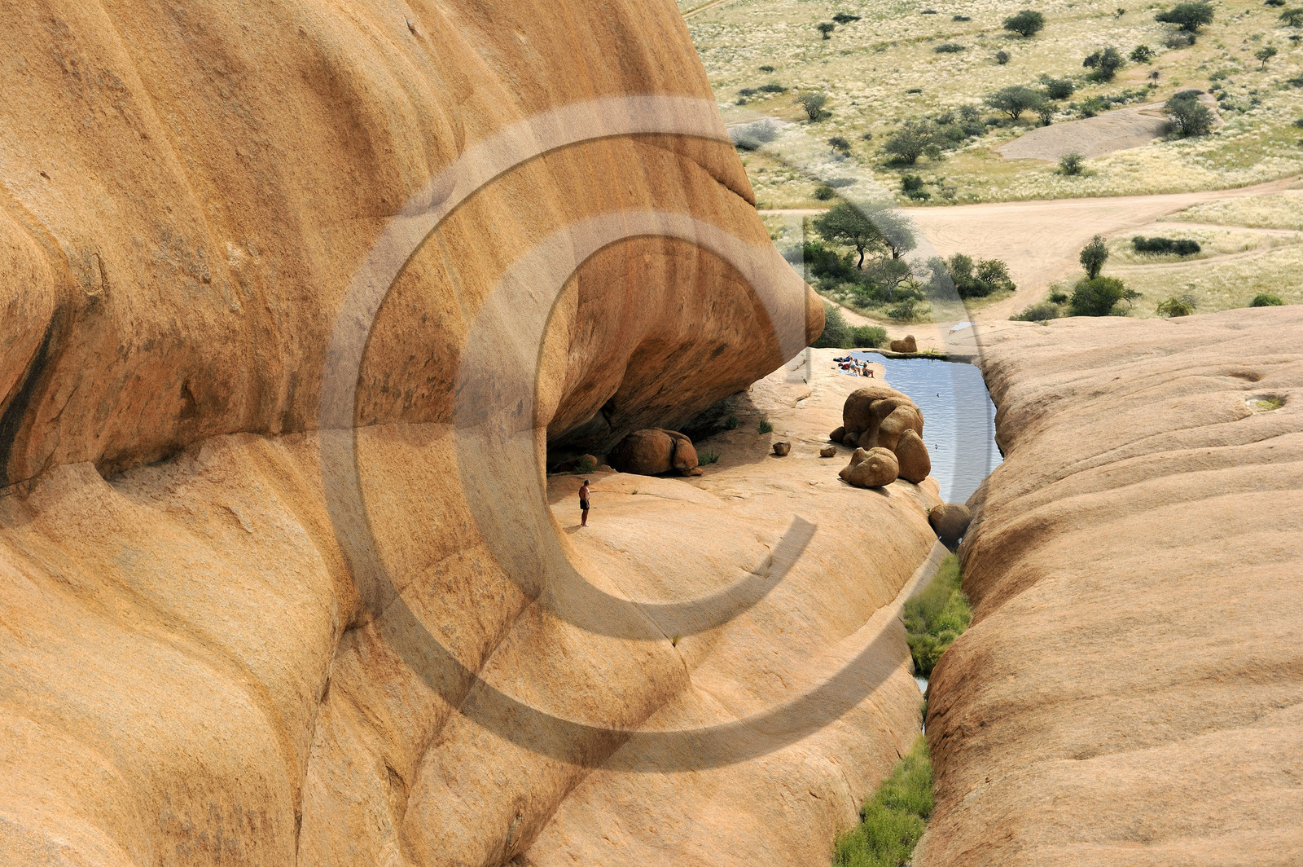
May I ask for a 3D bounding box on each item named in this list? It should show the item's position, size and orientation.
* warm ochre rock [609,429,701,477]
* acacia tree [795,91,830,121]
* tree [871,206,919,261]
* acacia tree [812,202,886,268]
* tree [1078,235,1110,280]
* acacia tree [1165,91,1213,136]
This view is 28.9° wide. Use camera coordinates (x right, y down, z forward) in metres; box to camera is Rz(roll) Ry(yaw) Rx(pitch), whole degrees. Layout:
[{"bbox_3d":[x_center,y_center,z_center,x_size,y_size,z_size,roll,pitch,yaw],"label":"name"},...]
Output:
[{"bbox_3d":[0.110,0.770,107.000,3.790,1.950,3.000,0,13,0],"label":"warm ochre rock"},{"bbox_3d":[20.640,-41.940,324.440,4.480,3.700,4.340,0,13,0],"label":"acacia tree"},{"bbox_3d":[22.110,-18.010,230.470,4.370,5.040,4.240,0,14,0],"label":"tree"},{"bbox_3d":[17.780,-17.620,227.250,6.690,5.800,6.490,0,14,0],"label":"acacia tree"},{"bbox_3d":[35.880,-14.240,204.670,2.340,3.580,2.270,0,13,0],"label":"tree"},{"bbox_3d":[65.430,-38.860,307.540,5.710,5.260,5.530,0,13,0],"label":"acacia tree"}]

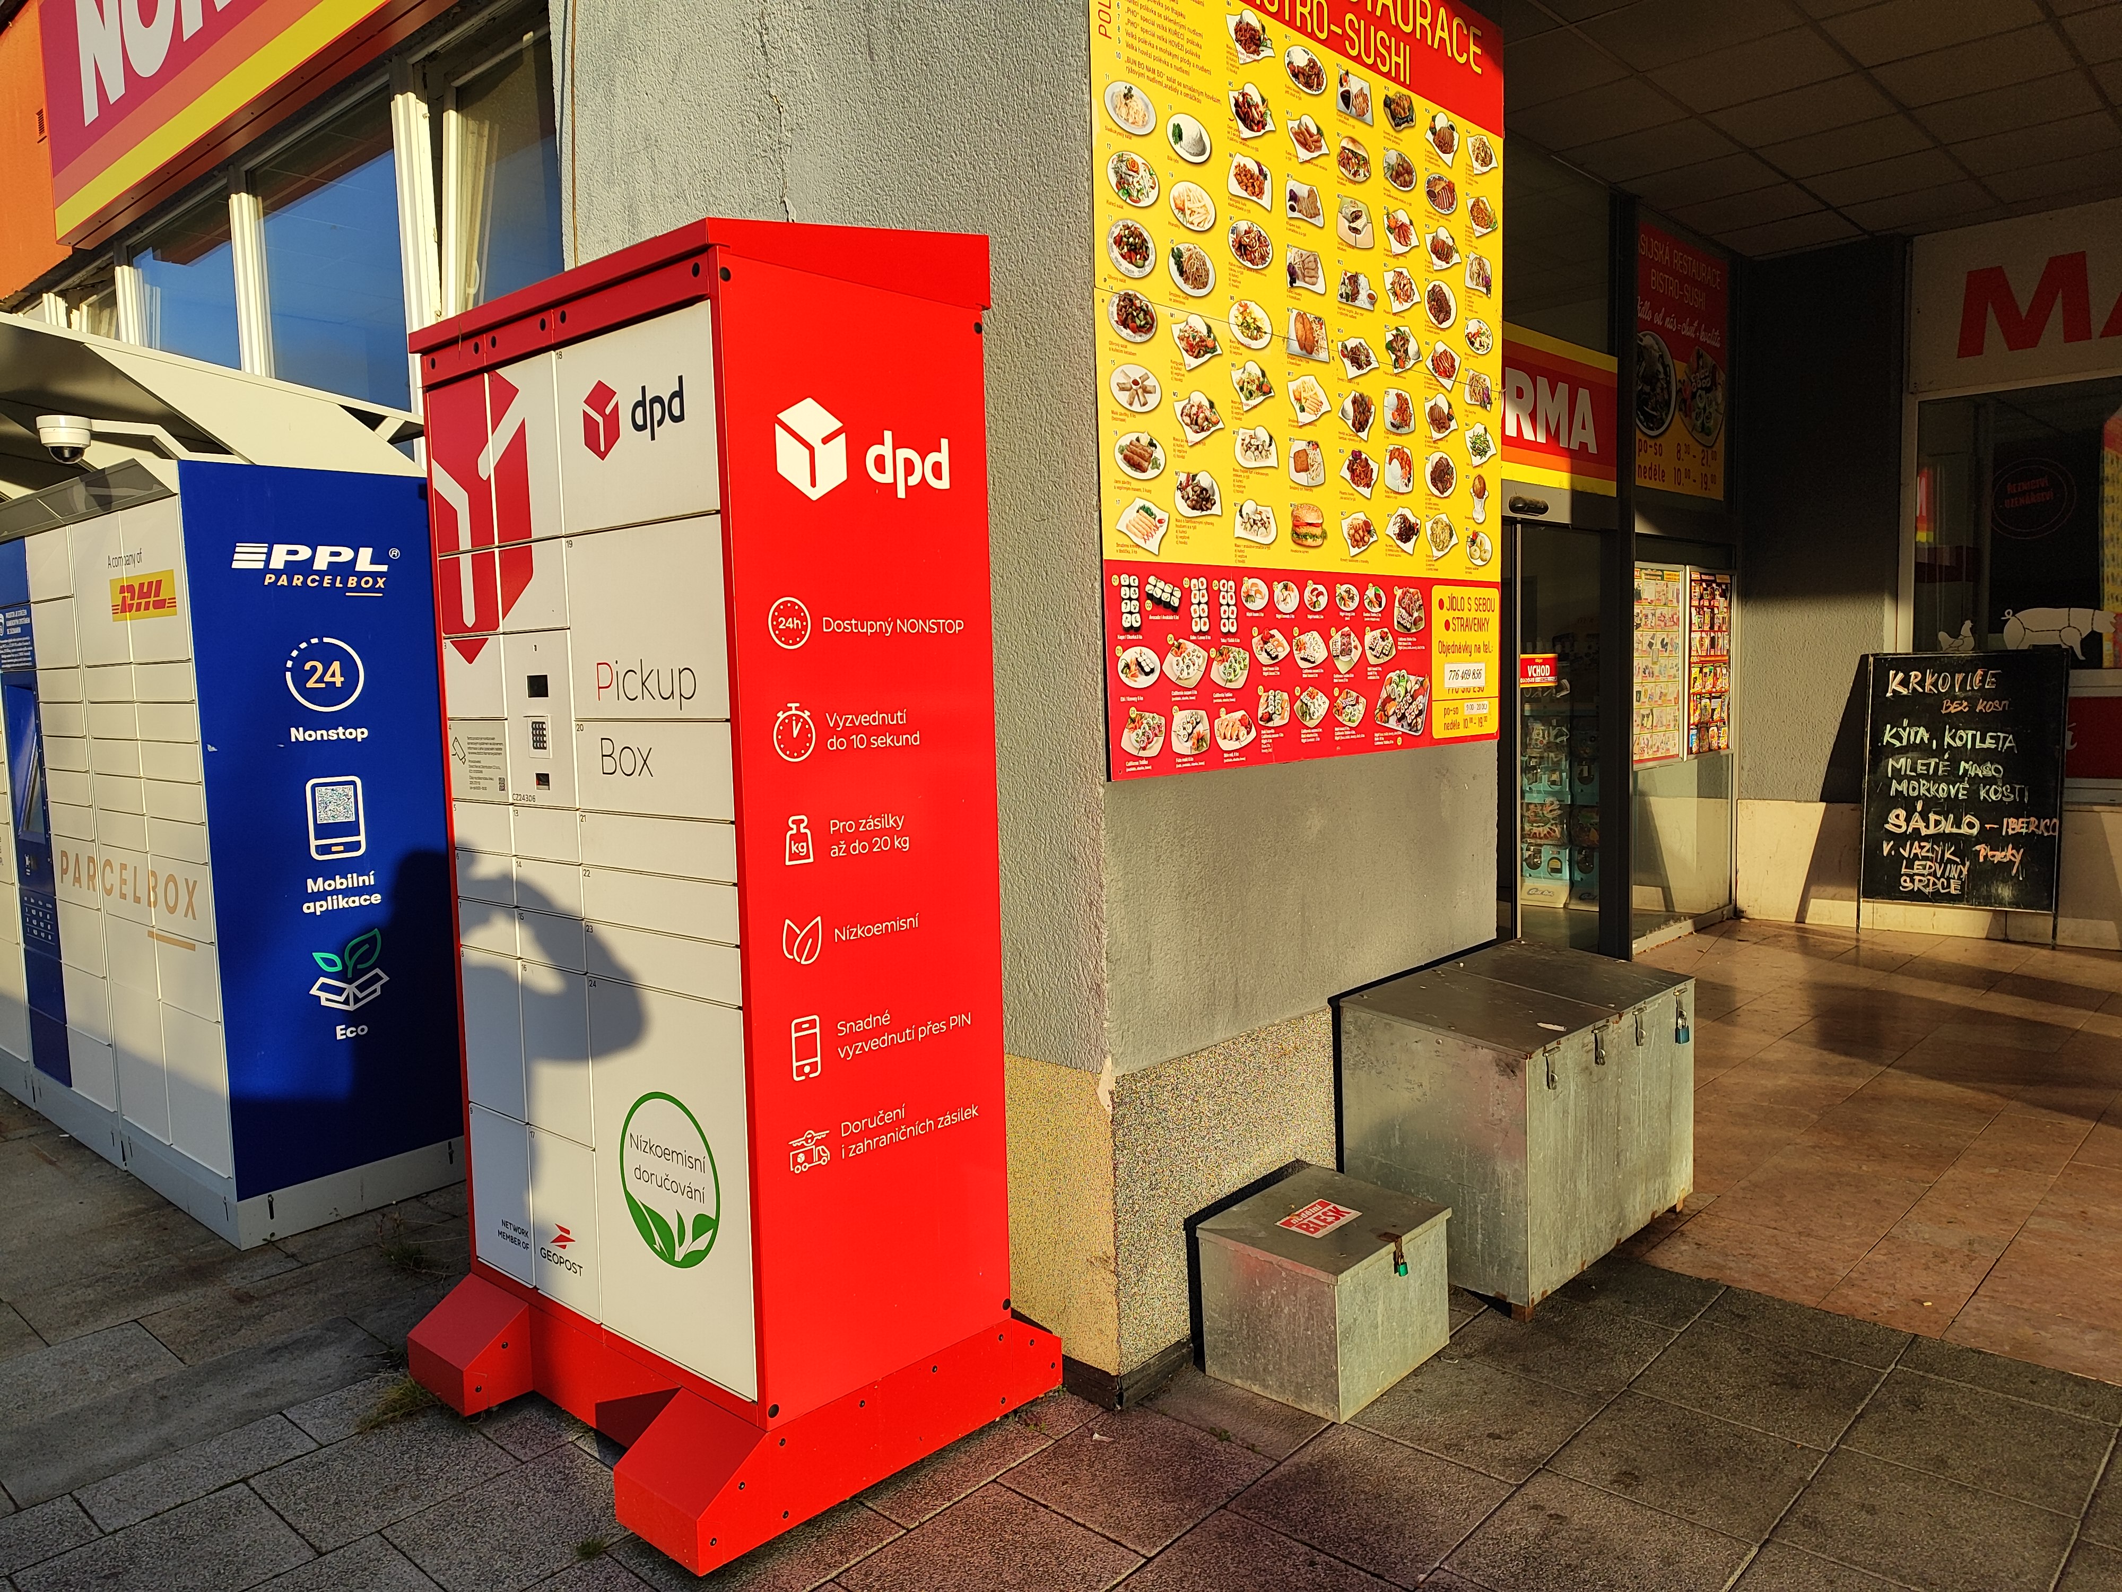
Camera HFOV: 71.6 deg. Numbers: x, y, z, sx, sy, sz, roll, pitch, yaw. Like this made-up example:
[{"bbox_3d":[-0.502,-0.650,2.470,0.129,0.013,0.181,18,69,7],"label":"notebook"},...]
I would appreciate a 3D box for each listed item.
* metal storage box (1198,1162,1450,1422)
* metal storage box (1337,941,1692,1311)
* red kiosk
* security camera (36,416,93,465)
[{"bbox_3d":[0.585,1.070,3.214,0.353,0.325,0.453,3,7,43],"label":"metal storage box"},{"bbox_3d":[1.205,0.819,3.822,0.908,0.669,0.505,-7,7,-44],"label":"metal storage box"},{"bbox_3d":[-0.748,0.091,3.124,1.132,2.379,0.919,3,7,42],"label":"red kiosk"},{"bbox_3d":[-2.512,-0.897,3.711,0.119,0.121,0.119,3,7,42],"label":"security camera"}]

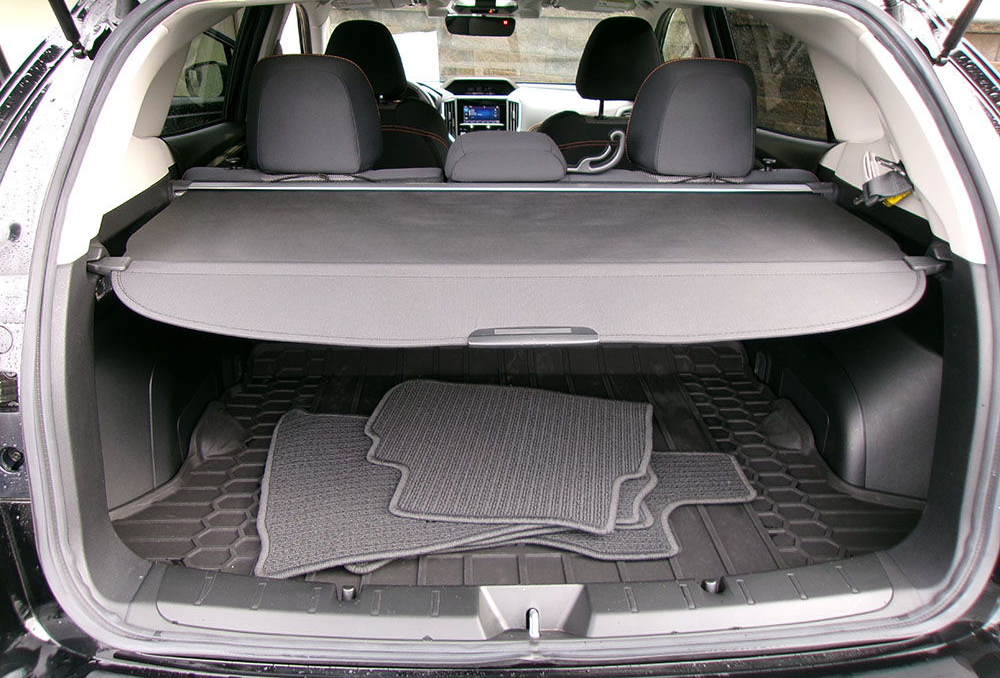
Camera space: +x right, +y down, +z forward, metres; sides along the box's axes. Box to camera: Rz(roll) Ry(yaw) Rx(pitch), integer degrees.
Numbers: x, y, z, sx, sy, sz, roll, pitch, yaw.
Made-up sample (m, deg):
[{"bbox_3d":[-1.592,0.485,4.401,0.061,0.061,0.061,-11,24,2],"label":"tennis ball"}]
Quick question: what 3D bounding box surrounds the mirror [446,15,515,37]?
[{"bbox_3d":[-0.070,-1.129,2.810,0.250,0.075,0.045,7,33,12],"label":"mirror"}]

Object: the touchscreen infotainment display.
[{"bbox_3d":[-0.073,-0.896,3.100,0.150,0.077,0.020,-1,14,-3],"label":"touchscreen infotainment display"}]

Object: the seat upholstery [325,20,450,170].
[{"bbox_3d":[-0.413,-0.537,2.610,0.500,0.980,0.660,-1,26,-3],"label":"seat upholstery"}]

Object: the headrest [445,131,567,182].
[{"bbox_3d":[0.010,-0.323,1.408,0.220,0.110,0.125,0,23,-2],"label":"headrest"}]

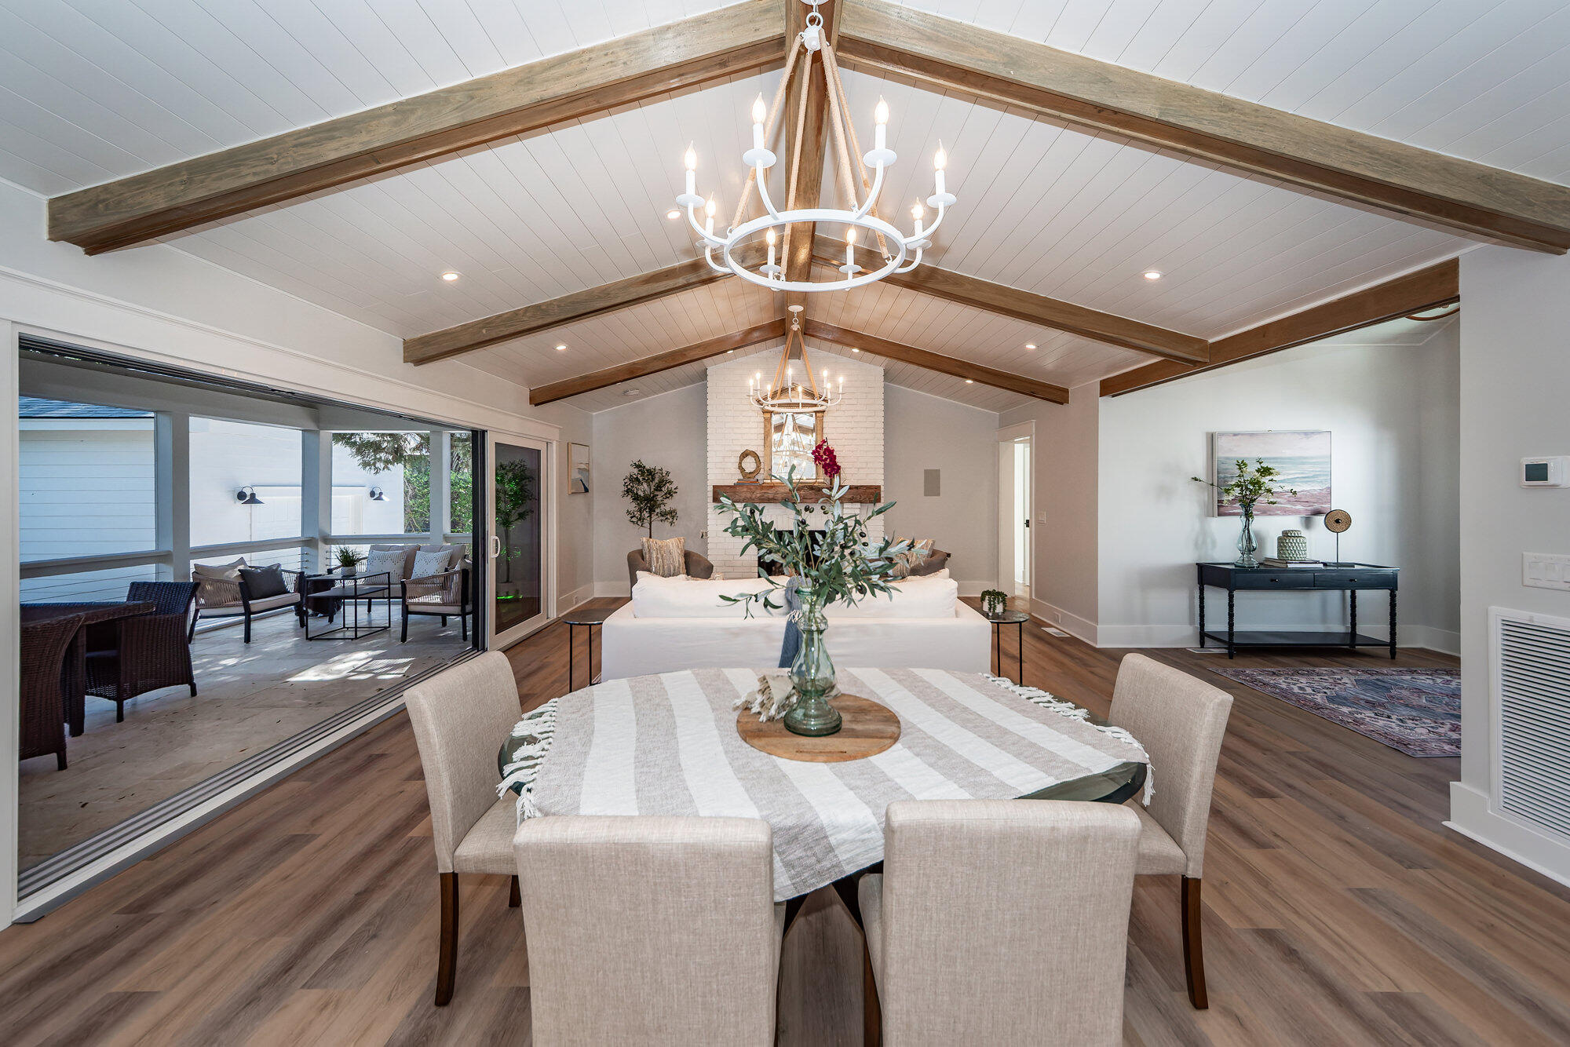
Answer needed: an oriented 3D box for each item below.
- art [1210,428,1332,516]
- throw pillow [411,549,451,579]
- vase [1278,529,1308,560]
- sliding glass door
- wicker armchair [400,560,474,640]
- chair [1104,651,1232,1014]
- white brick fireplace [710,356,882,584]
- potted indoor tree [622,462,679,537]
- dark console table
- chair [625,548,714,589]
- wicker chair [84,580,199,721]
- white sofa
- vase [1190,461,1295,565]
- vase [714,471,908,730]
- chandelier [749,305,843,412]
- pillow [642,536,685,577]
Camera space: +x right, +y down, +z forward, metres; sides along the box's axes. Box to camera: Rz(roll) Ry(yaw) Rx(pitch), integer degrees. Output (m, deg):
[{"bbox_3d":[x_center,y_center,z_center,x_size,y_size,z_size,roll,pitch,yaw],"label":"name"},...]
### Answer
[{"bbox_3d":[4.680,-0.470,5.020,1.090,0.810,0.045,0,2,0],"label":"art"},{"bbox_3d":[-4.550,0.580,6.750,0.490,0.470,0.160,0,-16,-6],"label":"throw pillow"},{"bbox_3d":[4.440,0.182,4.580,0.190,0.250,0.190,0,2,0],"label":"vase"},{"bbox_3d":[-2.710,0.117,5.370,0.050,1.990,1.130,0,2,0],"label":"sliding glass door"},{"bbox_3d":[-3.470,0.780,5.580,0.760,0.790,0.680,0,2,0],"label":"wicker armchair"},{"bbox_3d":[1.000,0.950,1.760,0.620,0.930,0.470,0,2,3],"label":"chair"},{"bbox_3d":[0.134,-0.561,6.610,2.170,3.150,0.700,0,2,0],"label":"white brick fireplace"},{"bbox_3d":[-1.660,0.124,6.450,0.680,1.810,0.680,0,2,0],"label":"potted indoor tree"},{"bbox_3d":[4.730,0.800,4.860,1.500,0.810,0.420,0,2,0],"label":"dark console table"},{"bbox_3d":[-1.210,0.687,5.500,0.840,0.800,0.840,-1,2,-30],"label":"chair"},{"bbox_3d":[-4.480,0.830,3.580,0.590,0.820,0.620,0,2,0],"label":"wicker chair"},{"bbox_3d":[0.067,0.755,3.420,2.200,0.920,0.940,0,2,0],"label":"white sofa"},{"bbox_3d":[4.200,-0.100,4.800,0.850,1.000,0.470,0,2,0],"label":"vase"},{"bbox_3d":[0.072,0.202,1.430,0.500,0.700,0.460,0,2,0],"label":"vase"},{"bbox_3d":[0.100,-1.500,4.800,0.850,0.970,0.850,0,2,0],"label":"chandelier"},{"bbox_3d":[-1.370,0.385,5.900,0.490,0.480,0.160,-1,-16,-17],"label":"pillow"}]

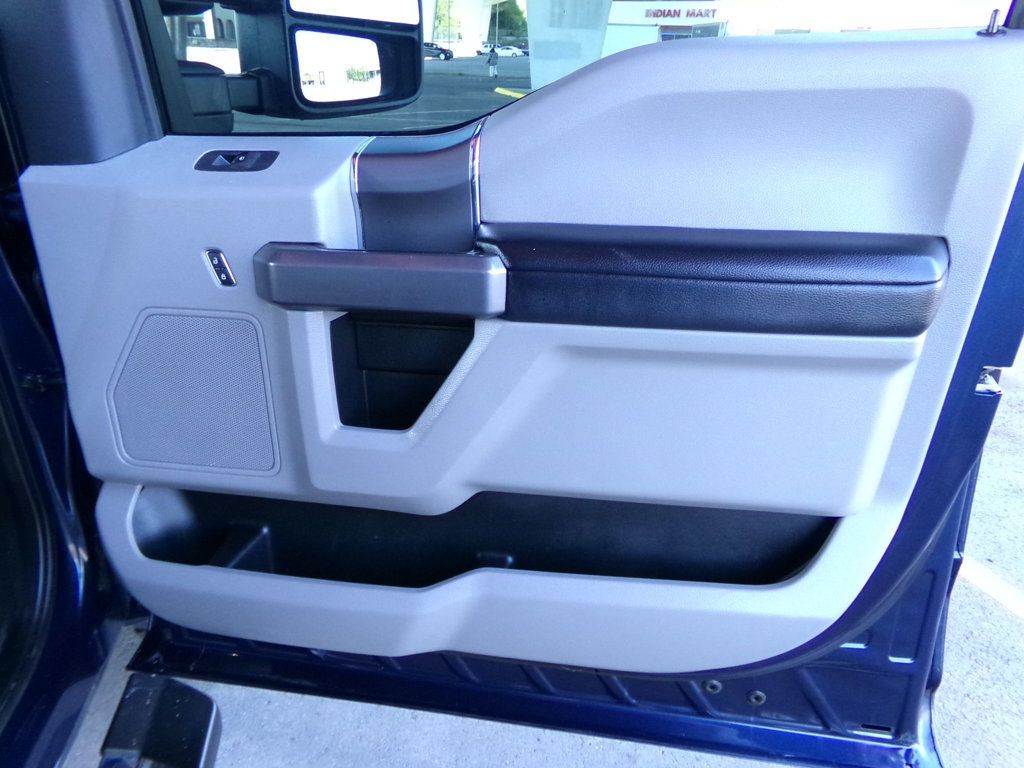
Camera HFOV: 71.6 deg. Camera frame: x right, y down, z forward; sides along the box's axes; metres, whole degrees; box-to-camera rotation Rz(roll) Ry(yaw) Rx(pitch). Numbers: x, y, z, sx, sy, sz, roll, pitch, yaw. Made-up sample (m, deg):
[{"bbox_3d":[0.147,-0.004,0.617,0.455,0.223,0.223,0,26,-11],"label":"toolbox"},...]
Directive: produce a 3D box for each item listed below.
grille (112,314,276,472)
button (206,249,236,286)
[{"bbox_3d":[-0.396,0.014,0.869,0.202,0.205,0.016,3,26,6],"label":"grille"},{"bbox_3d":[-0.324,-0.128,0.791,0.029,0.042,0.011,3,26,6],"label":"button"}]

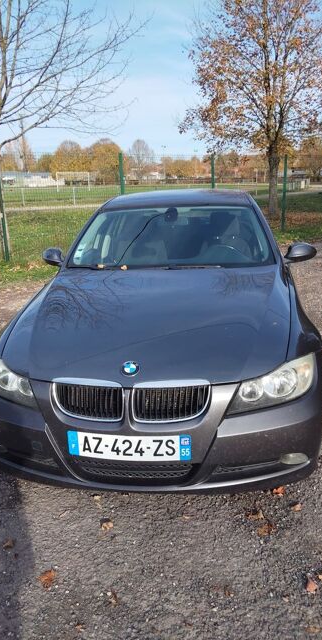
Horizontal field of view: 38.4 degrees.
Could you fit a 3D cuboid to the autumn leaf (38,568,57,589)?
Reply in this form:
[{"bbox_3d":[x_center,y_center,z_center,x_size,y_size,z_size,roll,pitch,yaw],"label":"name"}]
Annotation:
[{"bbox_3d":[-0.452,1.029,1.839,0.088,0.025,0.075,-10,18,-24],"label":"autumn leaf"}]

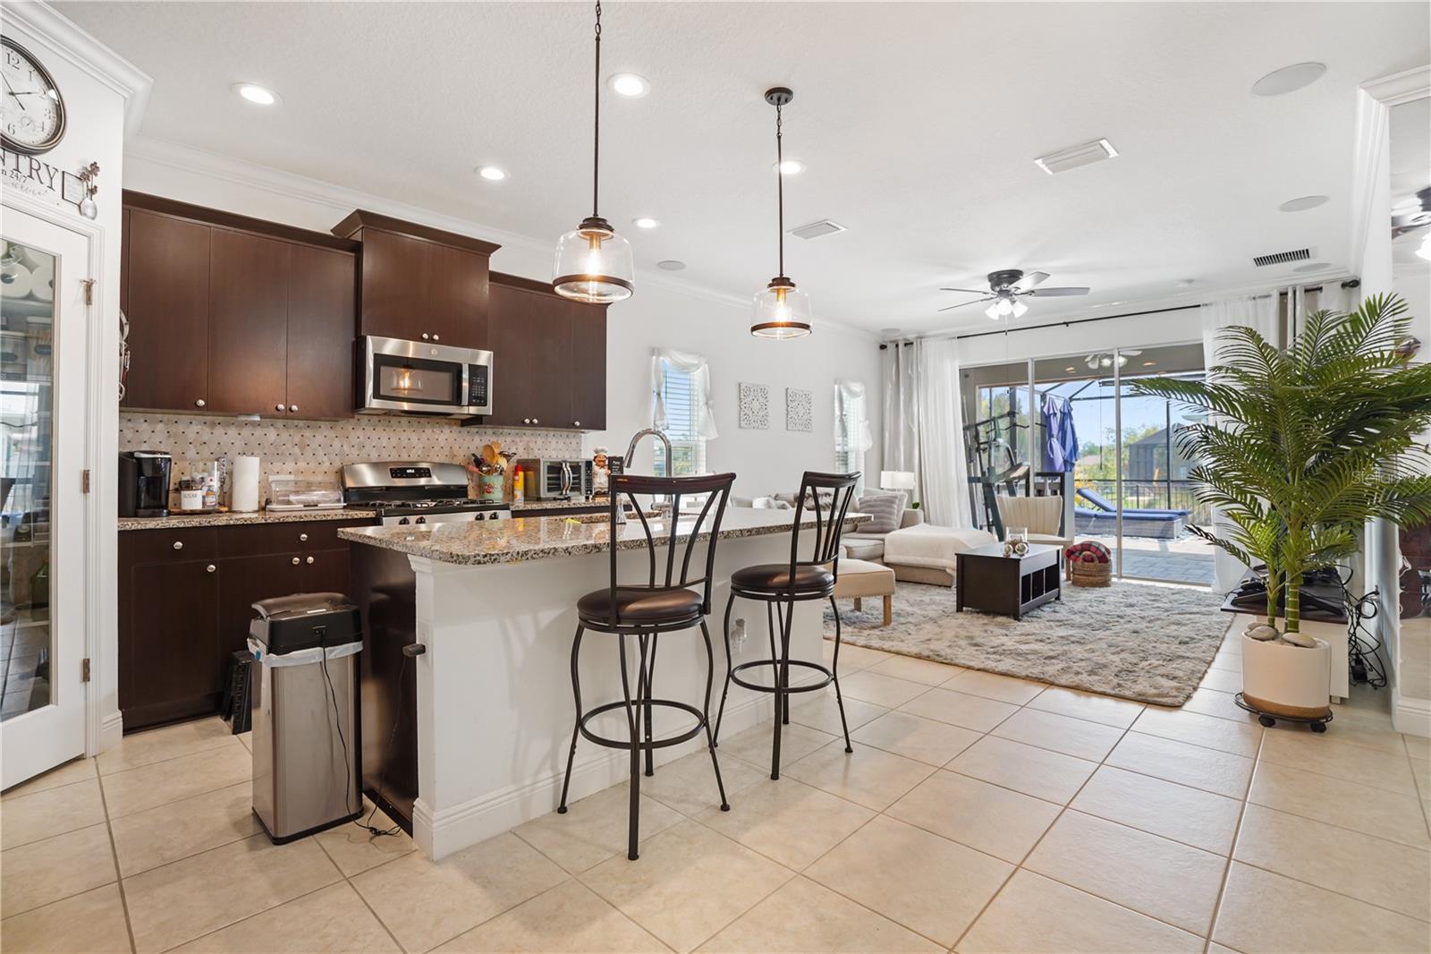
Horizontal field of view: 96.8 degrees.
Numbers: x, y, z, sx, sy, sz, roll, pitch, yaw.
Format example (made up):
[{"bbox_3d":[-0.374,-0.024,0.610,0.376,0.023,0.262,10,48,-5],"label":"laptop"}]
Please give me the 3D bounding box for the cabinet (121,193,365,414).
[{"bbox_3d":[-2.518,-0.824,3.364,0.356,1.002,1.020,0,0,44],"label":"cabinet"}]

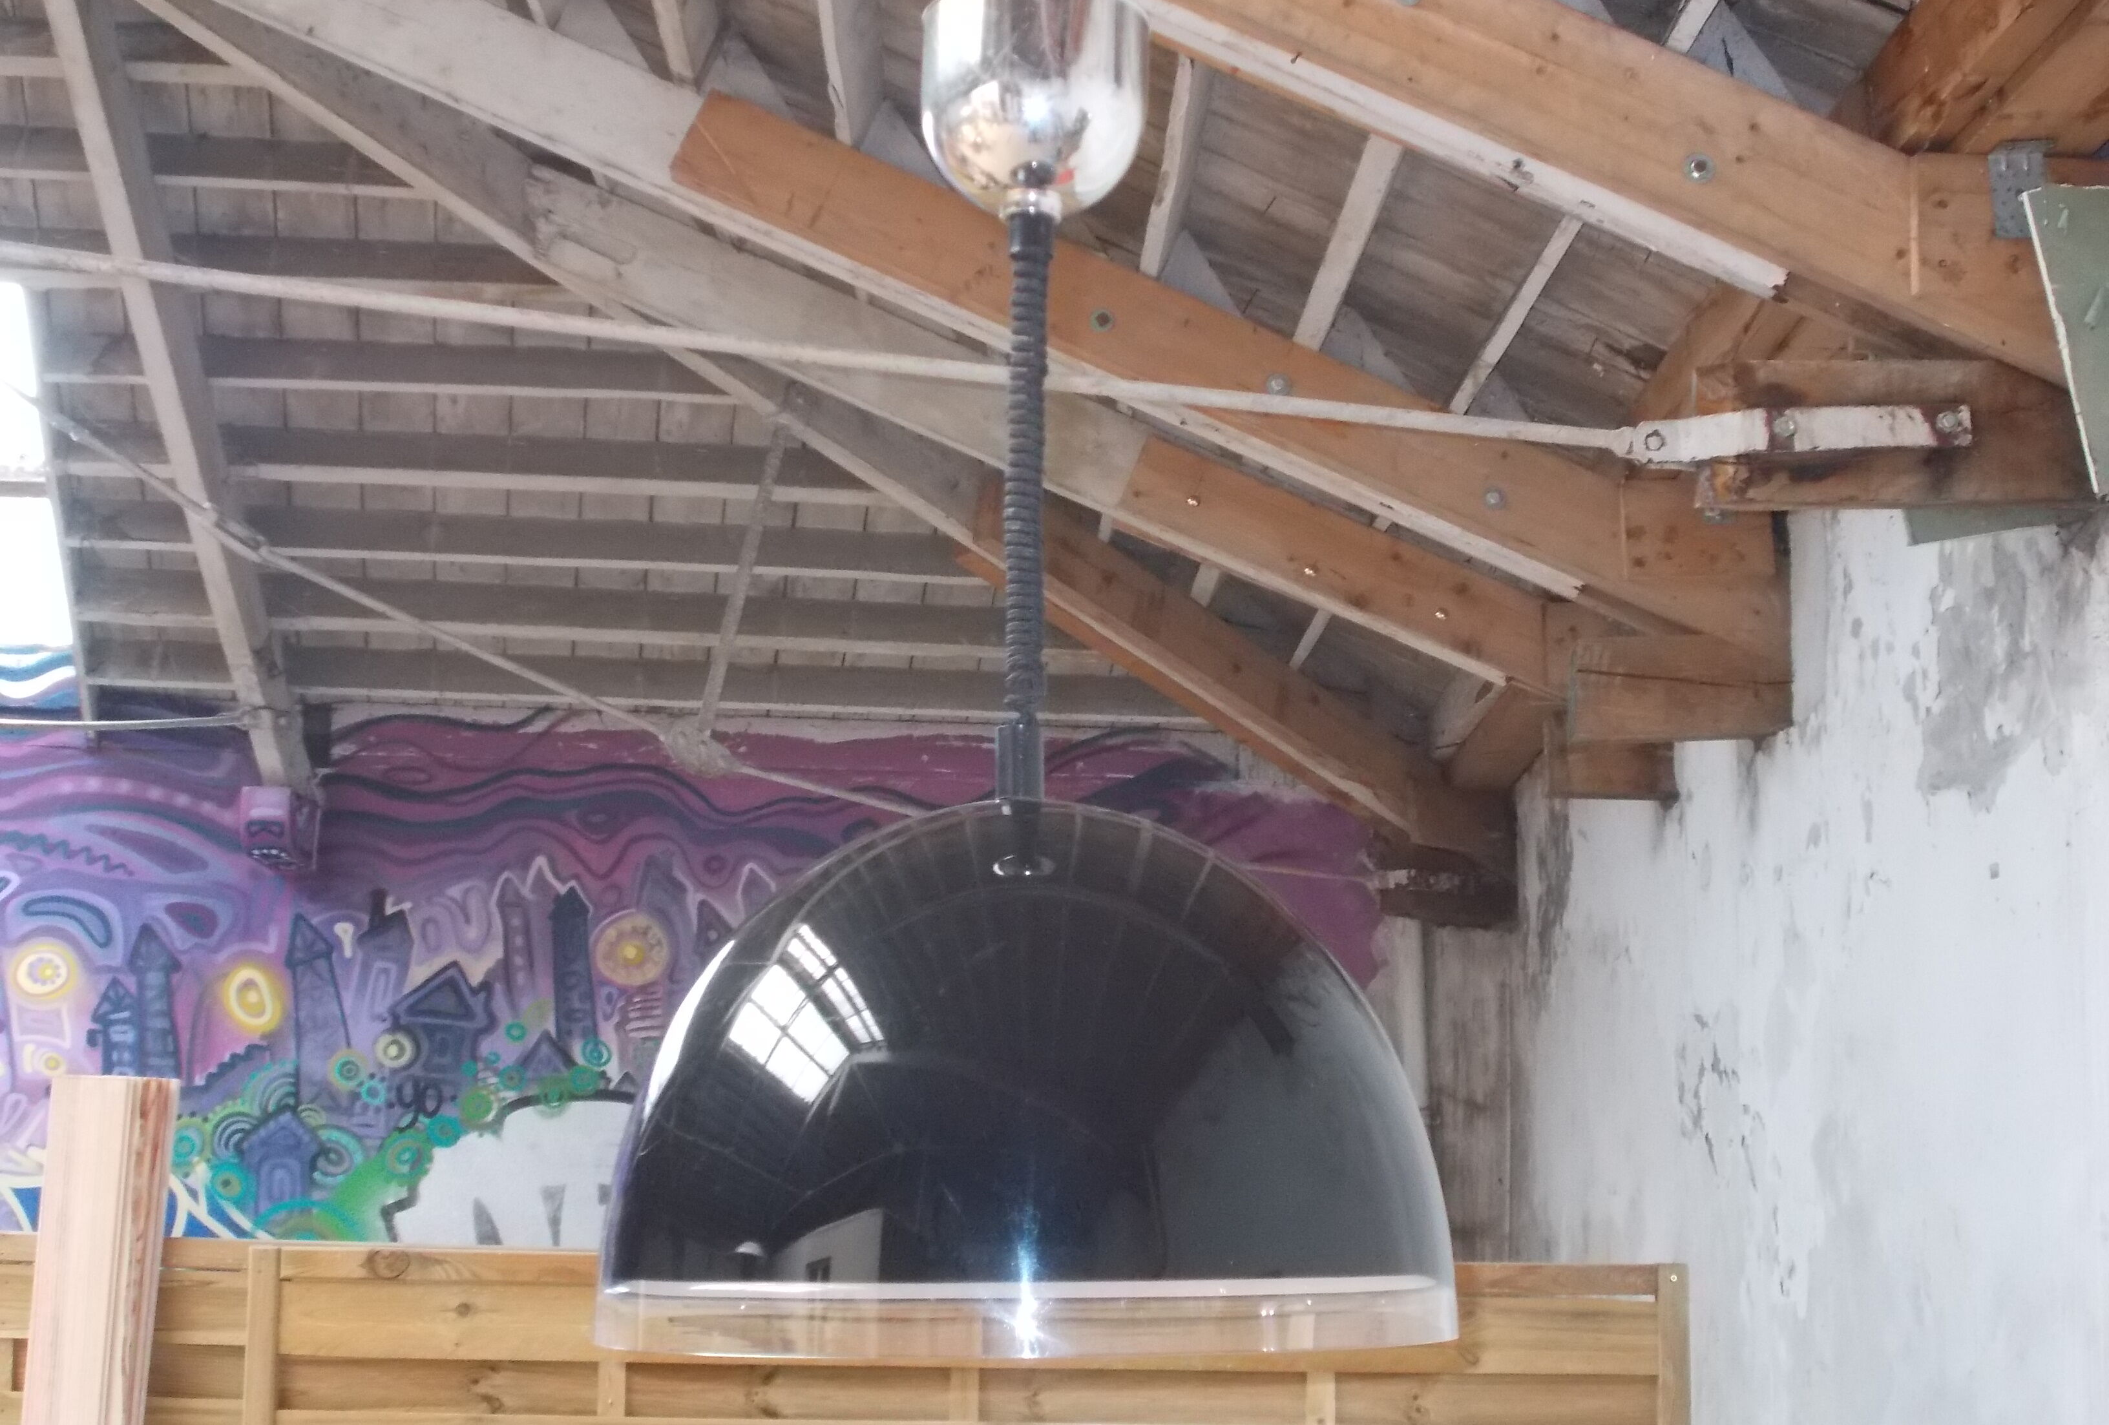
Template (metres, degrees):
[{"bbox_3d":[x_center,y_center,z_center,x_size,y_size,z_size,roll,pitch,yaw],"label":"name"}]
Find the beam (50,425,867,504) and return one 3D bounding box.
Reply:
[{"bbox_3d":[-1.549,-0.725,8.758,2.515,0.140,0.065,2,-32,-6],"label":"beam"}]

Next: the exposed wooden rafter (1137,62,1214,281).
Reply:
[{"bbox_3d":[0.265,-1.199,6.065,0.045,0.150,1.815,25,-10,2],"label":"exposed wooden rafter"}]

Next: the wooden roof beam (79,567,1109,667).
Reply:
[{"bbox_3d":[-1.287,-0.309,9.442,3.343,0.147,0.062,2,-32,-6],"label":"wooden roof beam"}]

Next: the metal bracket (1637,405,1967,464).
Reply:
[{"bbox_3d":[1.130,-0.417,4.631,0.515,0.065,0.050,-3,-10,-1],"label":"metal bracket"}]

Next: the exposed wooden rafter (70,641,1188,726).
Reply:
[{"bbox_3d":[-1.196,-0.101,9.790,3.698,0.158,0.050,2,-32,-6],"label":"exposed wooden rafter"}]

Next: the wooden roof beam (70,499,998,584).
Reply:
[{"bbox_3d":[-1.454,-0.510,9.110,2.861,0.145,0.050,2,-32,-6],"label":"wooden roof beam"}]

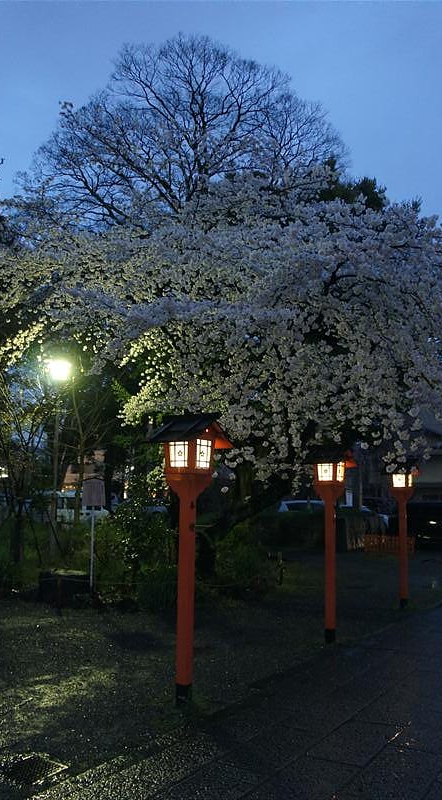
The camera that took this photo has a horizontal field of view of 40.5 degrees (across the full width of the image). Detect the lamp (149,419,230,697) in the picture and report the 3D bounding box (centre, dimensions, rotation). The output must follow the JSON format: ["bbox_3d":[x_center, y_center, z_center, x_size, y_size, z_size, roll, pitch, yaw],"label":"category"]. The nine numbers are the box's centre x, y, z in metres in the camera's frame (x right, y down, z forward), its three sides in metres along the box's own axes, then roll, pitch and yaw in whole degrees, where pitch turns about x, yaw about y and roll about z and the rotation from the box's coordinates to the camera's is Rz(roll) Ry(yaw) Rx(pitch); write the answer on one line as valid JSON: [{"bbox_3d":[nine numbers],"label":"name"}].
[{"bbox_3d":[-0.263,1.254,4.864,0.530,2.260,0.460,-7,-12,34],"label":"lamp"}]

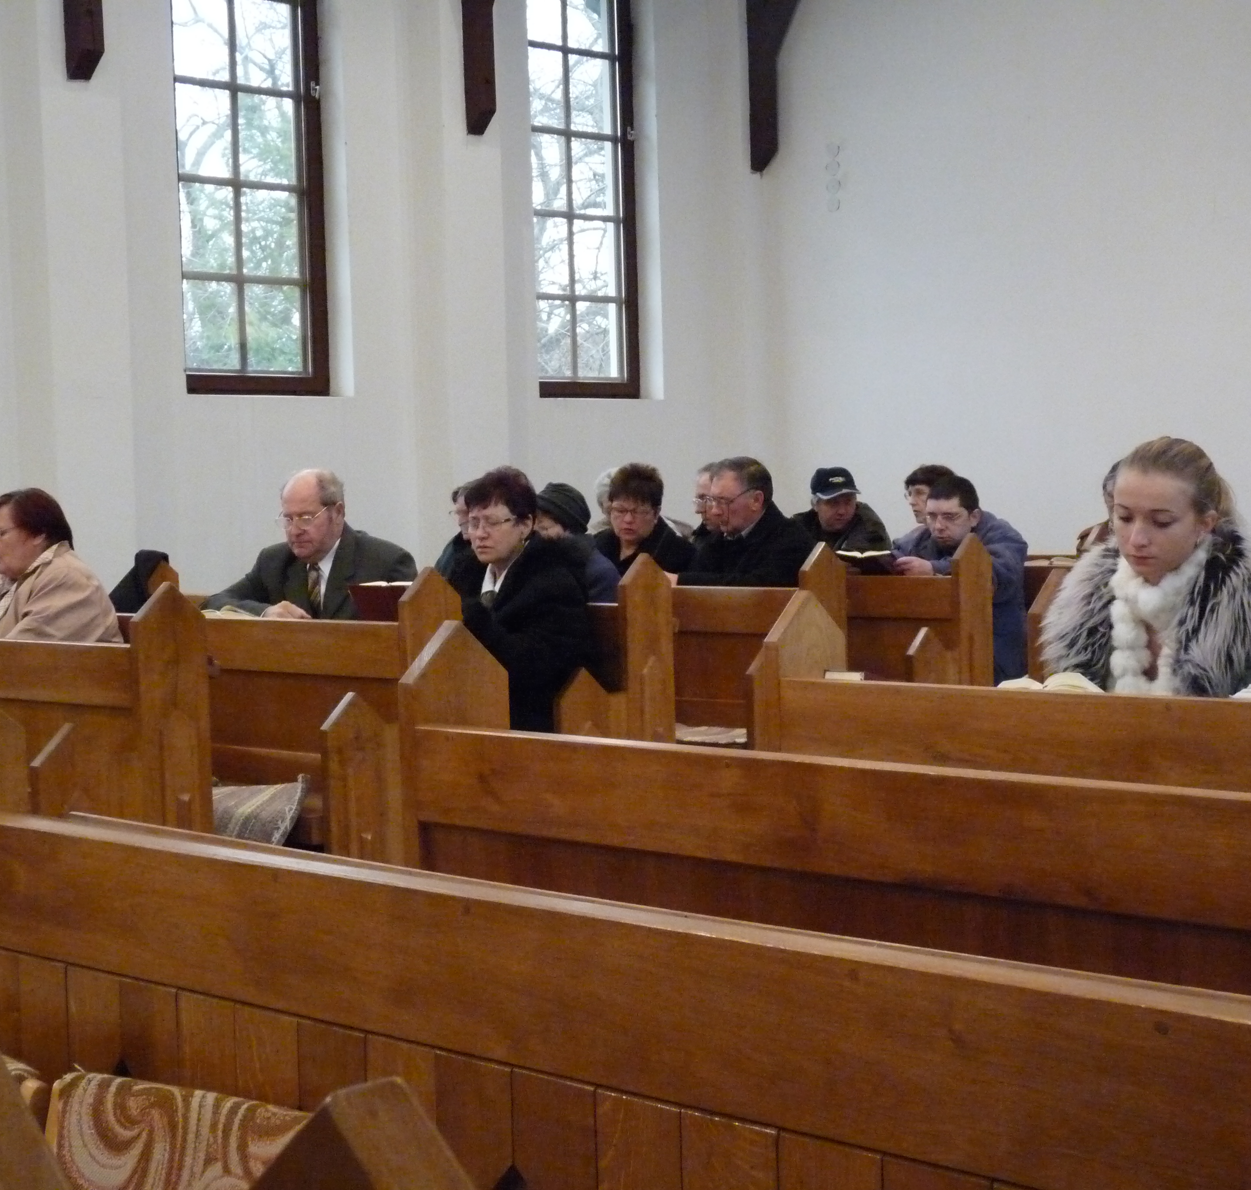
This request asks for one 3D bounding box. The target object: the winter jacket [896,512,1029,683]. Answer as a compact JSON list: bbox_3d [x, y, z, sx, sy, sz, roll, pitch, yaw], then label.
[{"bbox_3d":[1.125,0.031,7.445,0.530,0.630,0.530,1,4,43],"label":"winter jacket"}]

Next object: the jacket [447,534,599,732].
[{"bbox_3d":[-0.286,0.168,5.923,0.520,0.670,0.480,1,4,43],"label":"jacket"}]

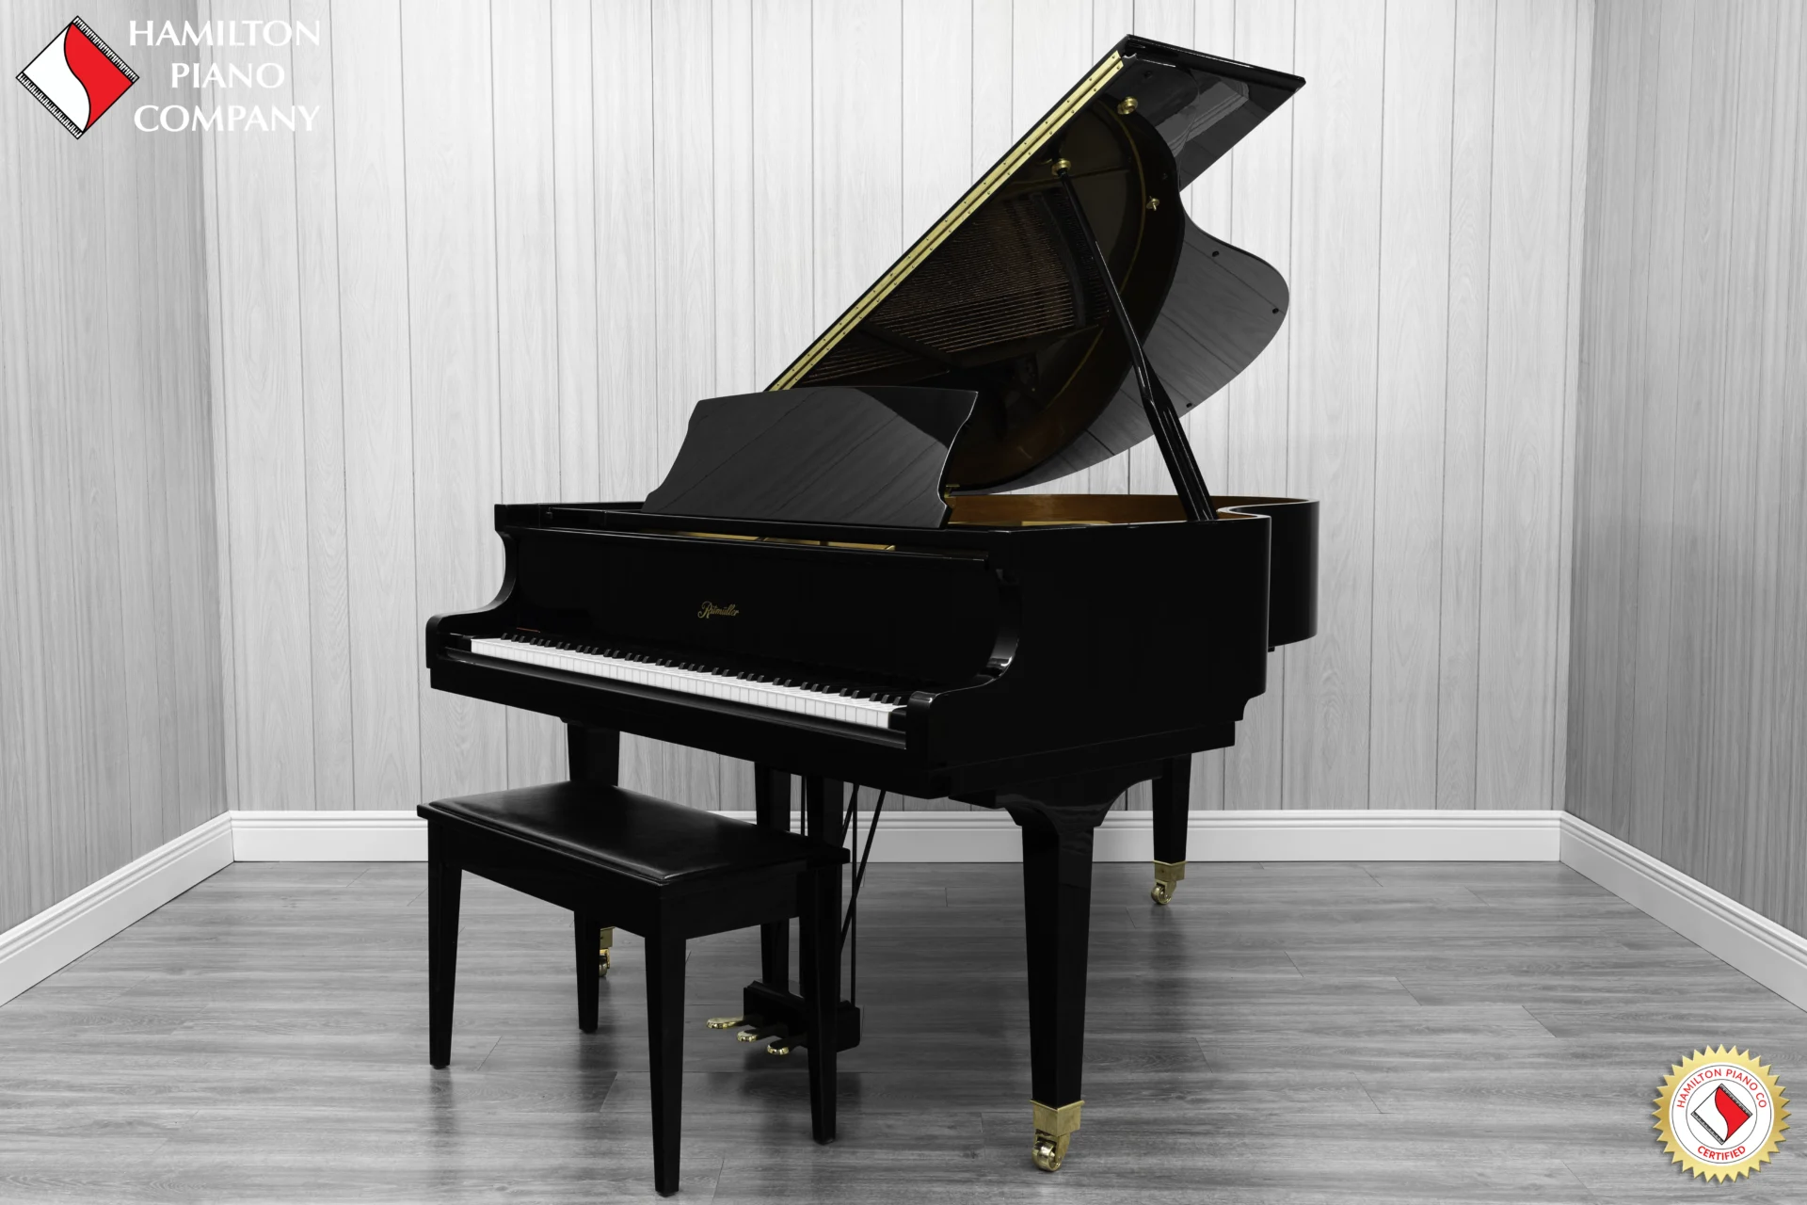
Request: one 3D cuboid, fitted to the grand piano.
[{"bbox_3d":[0.263,-0.082,3.486,1.910,1.735,1.480,-5,7,-41],"label":"grand piano"}]

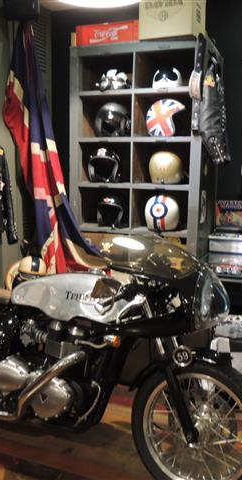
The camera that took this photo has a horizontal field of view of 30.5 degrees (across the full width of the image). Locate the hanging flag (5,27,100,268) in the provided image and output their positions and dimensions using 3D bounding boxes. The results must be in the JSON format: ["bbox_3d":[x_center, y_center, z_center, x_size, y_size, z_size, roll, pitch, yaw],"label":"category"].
[{"bbox_3d":[-0.444,-0.569,2.920,0.600,1.620,0.360,2,8,9],"label":"hanging flag"}]

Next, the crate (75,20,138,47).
[{"bbox_3d":[-0.034,-1.439,3.197,0.472,0.141,0.312,5,11,22],"label":"crate"}]

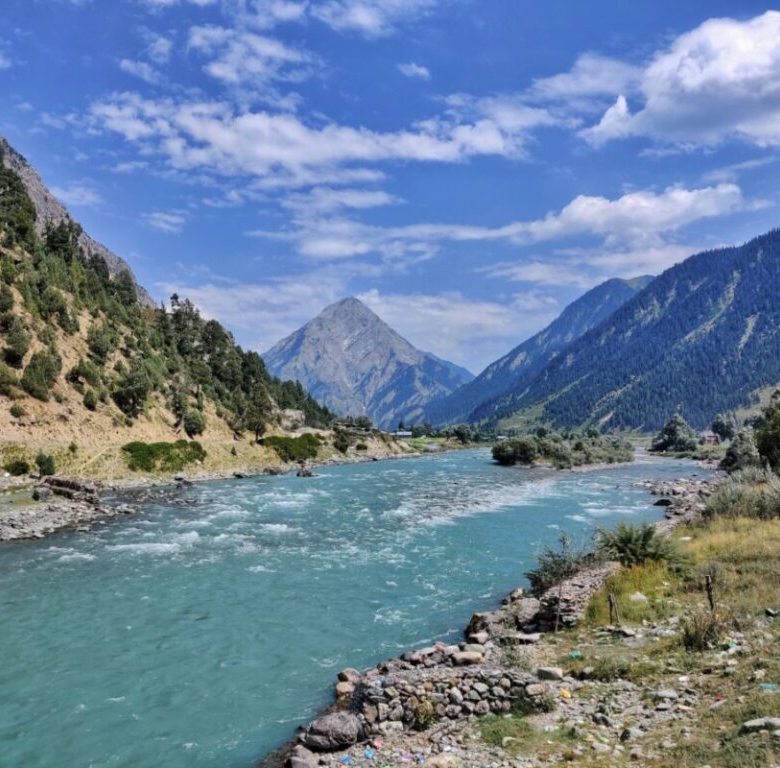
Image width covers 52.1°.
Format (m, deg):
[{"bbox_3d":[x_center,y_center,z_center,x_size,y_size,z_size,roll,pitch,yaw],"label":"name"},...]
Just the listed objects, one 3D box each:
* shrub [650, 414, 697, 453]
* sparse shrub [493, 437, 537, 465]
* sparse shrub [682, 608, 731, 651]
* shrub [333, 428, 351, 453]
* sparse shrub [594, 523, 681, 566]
[{"bbox_3d":[69.216,12.085,195.000,11.148,9.203,9.546,0,-3,0],"label":"shrub"},{"bbox_3d":[21.527,11.407,137.000,7.829,4.685,7.101,0,-3,0],"label":"sparse shrub"},{"bbox_3d":[6.855,5.318,17.300,1.032,0.794,0.884,0,-3,0],"label":"sparse shrub"},{"bbox_3d":[-9.716,11.318,160.000,3.594,4.774,3.606,0,-3,0],"label":"shrub"},{"bbox_3d":[9.023,5.828,29.000,3.011,1.406,2.440,0,-3,0],"label":"sparse shrub"}]

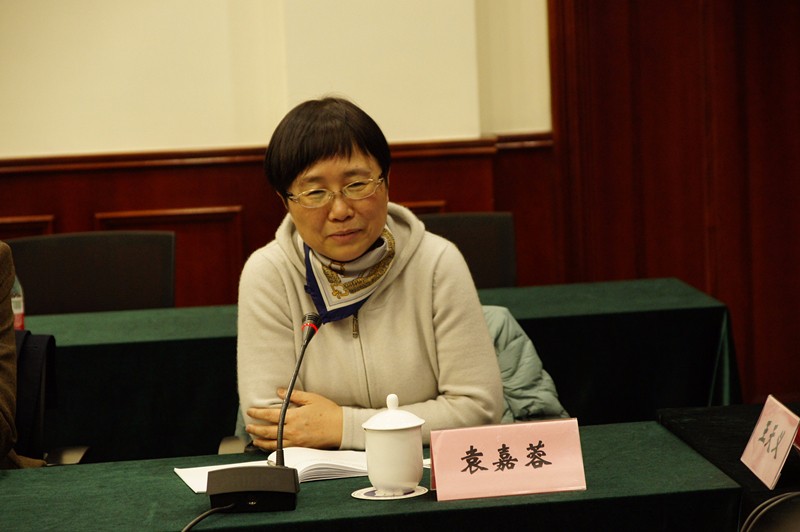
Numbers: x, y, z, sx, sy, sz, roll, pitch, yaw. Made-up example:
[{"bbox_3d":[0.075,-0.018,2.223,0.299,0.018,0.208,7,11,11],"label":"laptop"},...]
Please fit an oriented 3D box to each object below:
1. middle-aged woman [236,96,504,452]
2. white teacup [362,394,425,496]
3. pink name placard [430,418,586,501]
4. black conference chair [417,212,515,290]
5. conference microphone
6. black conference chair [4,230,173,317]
[{"bbox_3d":[-0.053,0.371,3.856,0.450,1.260,0.680,-3,7,-11],"label":"middle-aged woman"},{"bbox_3d":[-0.011,0.239,3.347,0.086,0.138,0.086,-2,7,0],"label":"white teacup"},{"bbox_3d":[0.143,0.257,3.342,0.200,0.090,0.074,-3,7,-11],"label":"pink name placard"},{"bbox_3d":[0.141,0.344,5.686,0.540,0.900,0.580,-3,7,-11],"label":"black conference chair"},{"bbox_3d":[-0.180,0.194,3.327,0.160,0.242,0.190,-3,7,-11],"label":"conference microphone"},{"bbox_3d":[-0.663,0.390,5.530,0.540,0.900,0.580,-3,7,-11],"label":"black conference chair"}]

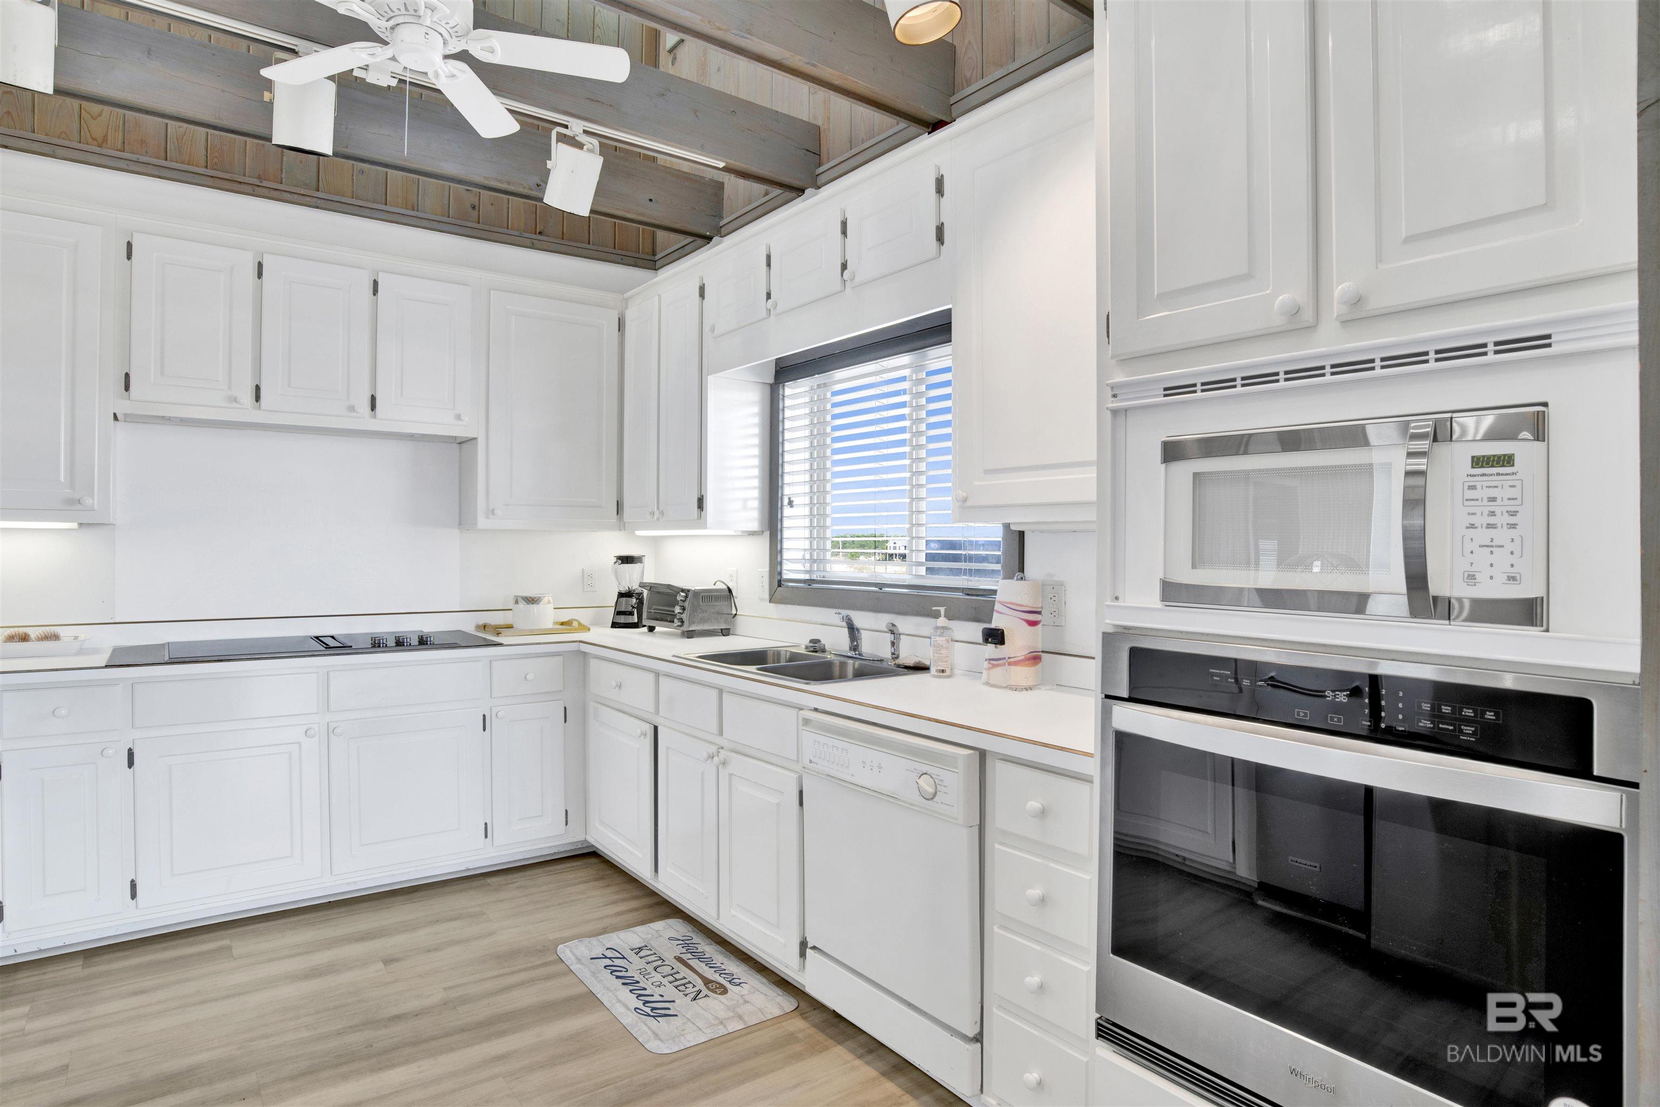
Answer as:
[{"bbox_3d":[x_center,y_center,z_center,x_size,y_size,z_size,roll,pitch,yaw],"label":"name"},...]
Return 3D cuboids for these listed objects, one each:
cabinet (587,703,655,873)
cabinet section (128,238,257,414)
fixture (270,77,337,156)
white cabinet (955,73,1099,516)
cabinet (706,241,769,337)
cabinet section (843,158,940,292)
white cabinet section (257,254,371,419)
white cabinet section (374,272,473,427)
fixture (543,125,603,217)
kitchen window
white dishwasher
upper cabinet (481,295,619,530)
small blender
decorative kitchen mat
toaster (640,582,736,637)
[{"bbox_3d":[-0.641,0.915,3.477,0.560,0.580,0.550,0,0,-40],"label":"cabinet"},{"bbox_3d":[-2.377,-0.825,3.110,0.346,0.584,0.297,0,0,-34],"label":"cabinet section"},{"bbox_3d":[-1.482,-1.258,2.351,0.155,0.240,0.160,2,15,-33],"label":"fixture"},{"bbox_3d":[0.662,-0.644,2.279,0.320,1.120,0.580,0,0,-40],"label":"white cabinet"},{"bbox_3d":[-0.250,-1.021,3.355,0.310,0.290,0.430,0,0,-40],"label":"cabinet"},{"bbox_3d":[0.295,-0.962,2.556,0.297,0.277,0.386,0,0,-39],"label":"cabinet section"},{"bbox_3d":[-2.064,-0.826,3.323,0.346,0.584,0.297,0,0,-34],"label":"white cabinet section"},{"bbox_3d":[-1.748,-0.832,3.538,0.351,0.589,0.297,0,0,-34],"label":"white cabinet section"},{"bbox_3d":[-0.850,-1.279,2.774,0.155,0.255,0.160,8,21,-33],"label":"fixture"},{"bbox_3d":[0.182,-0.289,3.090,0.110,1.020,1.300,0,0,-40],"label":"kitchen window"},{"bbox_3d":[0.353,0.858,2.320,0.610,0.825,0.650,0,0,-40],"label":"white dishwasher"},{"bbox_3d":[-1.345,-0.646,3.927,0.630,1.060,0.320,0,0,-33],"label":"upper cabinet"},{"bbox_3d":[-0.987,0.191,4.112,0.165,0.355,0.180,0,0,-3],"label":"small blender"},{"bbox_3d":[-0.473,1.256,2.477,0.440,0.012,0.710,0,0,-40],"label":"decorative kitchen mat"},{"bbox_3d":[-0.657,0.255,3.833,0.280,0.235,0.390,0,0,-40],"label":"toaster"}]

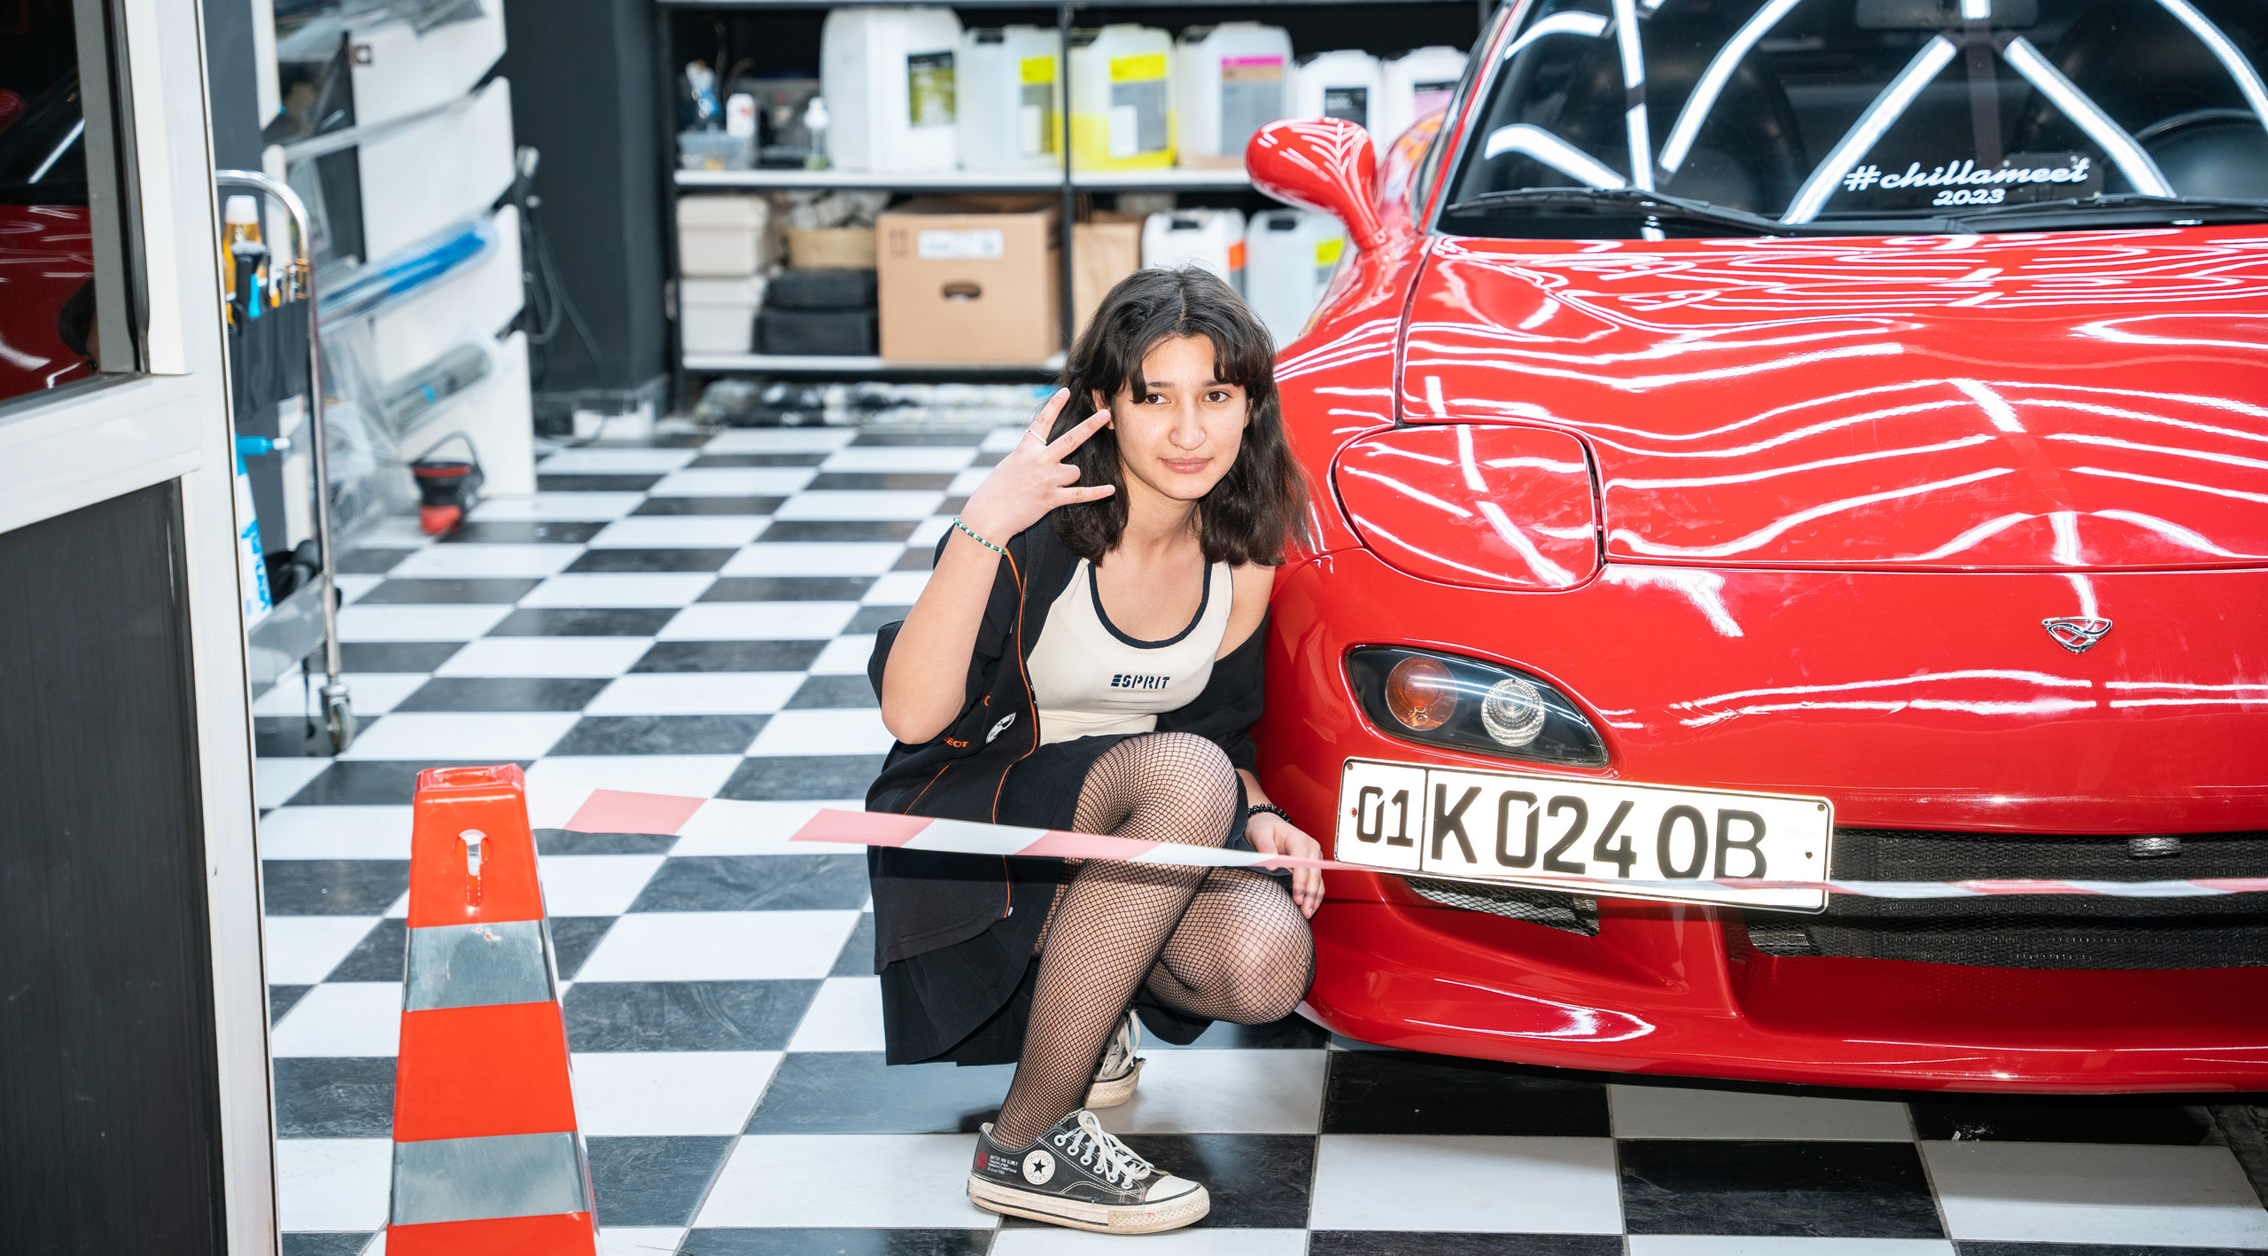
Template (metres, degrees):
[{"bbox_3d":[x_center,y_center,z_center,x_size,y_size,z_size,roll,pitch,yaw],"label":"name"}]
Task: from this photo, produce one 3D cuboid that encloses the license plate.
[{"bbox_3d":[0.446,0.206,4.410,0.520,0.113,0.015,4,-1,25],"label":"license plate"}]

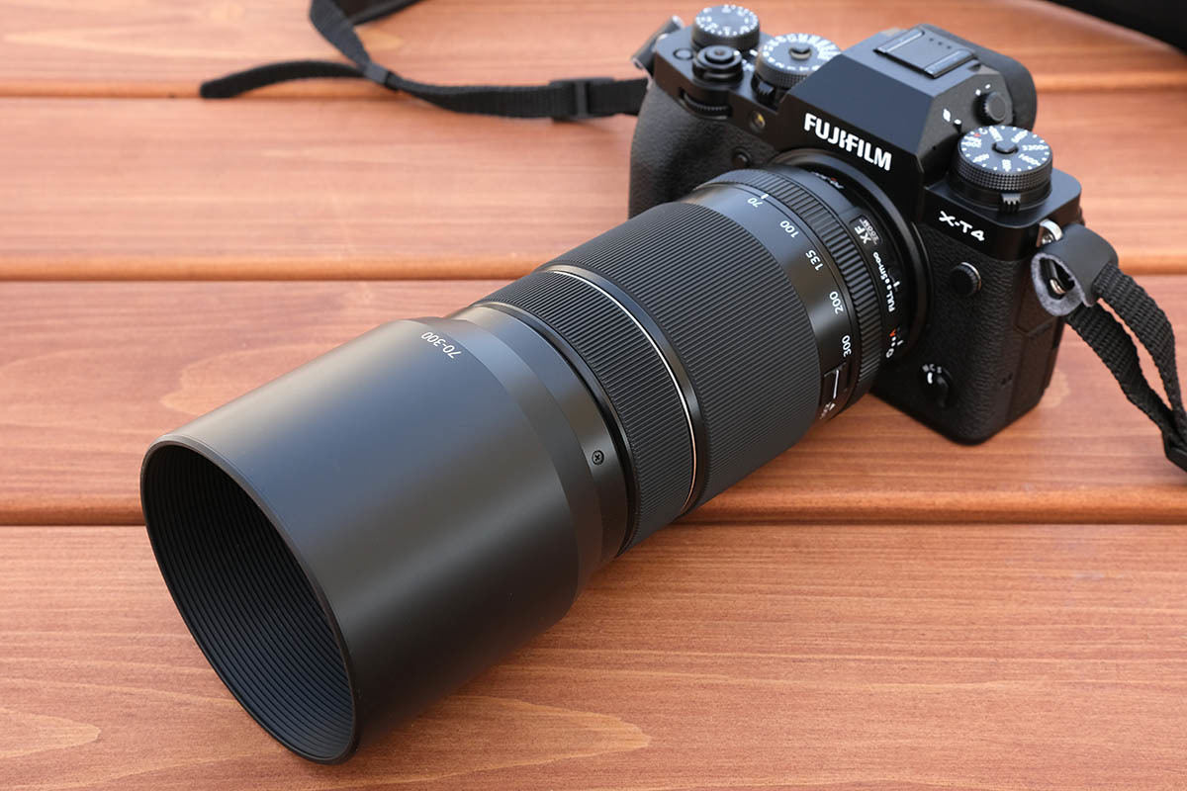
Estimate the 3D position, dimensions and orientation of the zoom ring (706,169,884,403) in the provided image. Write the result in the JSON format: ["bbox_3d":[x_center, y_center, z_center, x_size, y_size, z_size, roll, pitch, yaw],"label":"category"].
[{"bbox_3d":[0.047,-0.025,0.452,0.011,0.074,0.074,-30,48,-34],"label":"zoom ring"}]

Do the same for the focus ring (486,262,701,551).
[{"bbox_3d":[-0.006,0.006,0.411,0.019,0.071,0.071,-30,48,-34],"label":"focus ring"}]

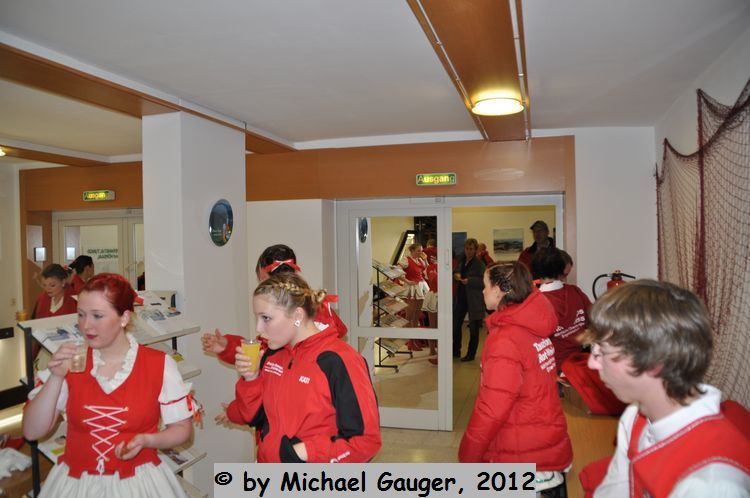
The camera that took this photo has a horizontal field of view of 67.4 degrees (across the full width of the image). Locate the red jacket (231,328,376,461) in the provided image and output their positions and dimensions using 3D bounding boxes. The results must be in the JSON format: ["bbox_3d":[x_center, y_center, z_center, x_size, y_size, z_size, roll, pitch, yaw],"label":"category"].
[{"bbox_3d":[-0.218,0.557,1.740,0.490,0.620,0.380,1,2,43],"label":"red jacket"}]

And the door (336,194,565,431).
[{"bbox_3d":[0.630,0.584,5.043,2.050,2.100,0.110,0,2,16],"label":"door"}]

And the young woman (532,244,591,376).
[{"bbox_3d":[1.185,0.835,3.550,0.520,1.660,0.380,-1,1,0],"label":"young woman"}]

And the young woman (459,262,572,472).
[{"bbox_3d":[0.650,0.878,2.600,0.440,1.635,0.500,0,2,37],"label":"young woman"}]

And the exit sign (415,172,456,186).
[{"bbox_3d":[0.513,-0.574,4.663,0.330,0.100,0.070,0,2,16],"label":"exit sign"}]

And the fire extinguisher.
[{"bbox_3d":[1.808,0.425,4.242,0.310,0.530,0.200,0,2,16],"label":"fire extinguisher"}]

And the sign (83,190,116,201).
[{"bbox_3d":[-2.860,-0.548,5.845,0.325,0.098,0.080,0,2,16],"label":"sign"}]

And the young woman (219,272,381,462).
[{"bbox_3d":[-0.223,0.902,1.750,0.490,1.650,0.390,1,2,43],"label":"young woman"}]

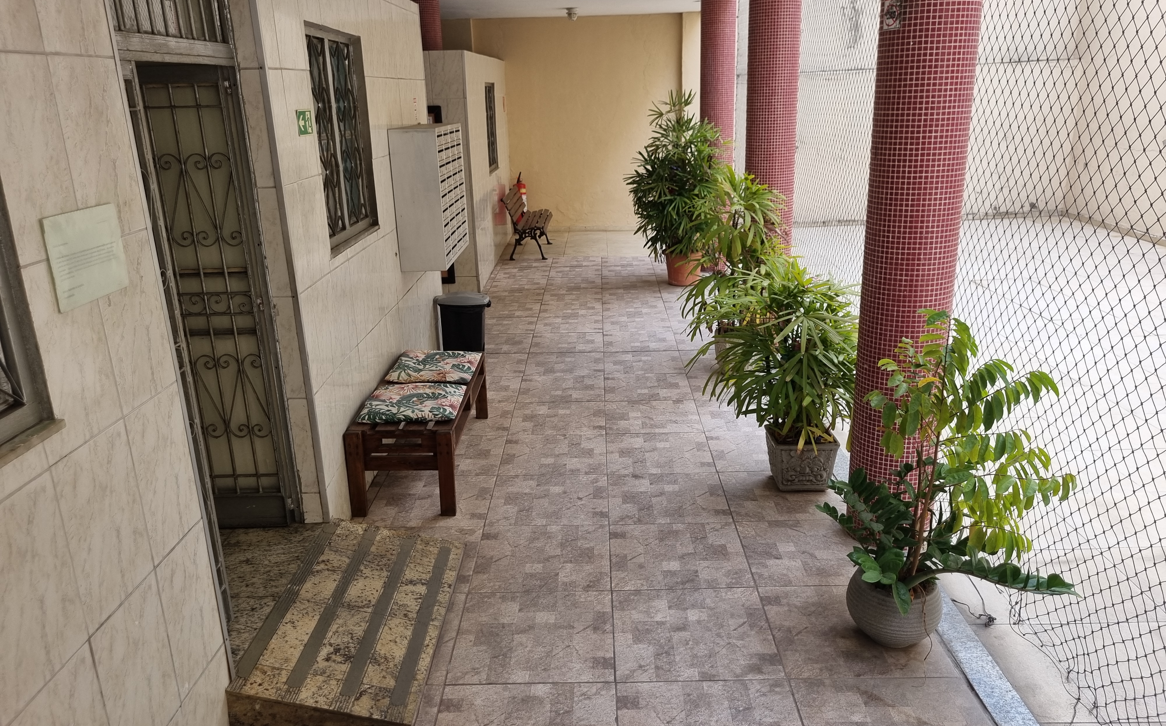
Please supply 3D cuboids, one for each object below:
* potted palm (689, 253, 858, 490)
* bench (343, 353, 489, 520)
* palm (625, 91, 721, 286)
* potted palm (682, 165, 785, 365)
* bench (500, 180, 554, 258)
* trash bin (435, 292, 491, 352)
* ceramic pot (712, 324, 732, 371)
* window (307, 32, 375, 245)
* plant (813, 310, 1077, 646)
[{"bbox_3d":[0.960,0.041,4.467,0.847,1.228,0.786,-1,17,1],"label":"potted palm"},{"bbox_3d":[-0.876,0.336,4.985,0.538,0.469,1.452,-1,17,1],"label":"bench"},{"bbox_3d":[0.964,-1.826,9.193,1.056,1.984,0.938,-1,17,1],"label":"palm"},{"bbox_3d":[1.068,-0.657,6.260,0.714,1.488,0.696,-1,17,1],"label":"potted palm"},{"bbox_3d":[-0.707,-1.840,11.450,0.563,0.768,1.240,-1,17,1],"label":"bench"},{"bbox_3d":[-0.923,-0.315,7.004,0.399,0.514,0.284,-1,17,1],"label":"trash bin"},{"bbox_3d":[1.171,-0.075,6.427,0.333,0.272,0.333,-2,17,1],"label":"ceramic pot"},{"bbox_3d":[-1.256,-1.143,4.495,0.079,1.041,0.962,-1,17,1],"label":"window"},{"bbox_3d":[1.362,0.402,3.227,0.986,1.252,0.696,-1,17,1],"label":"plant"}]

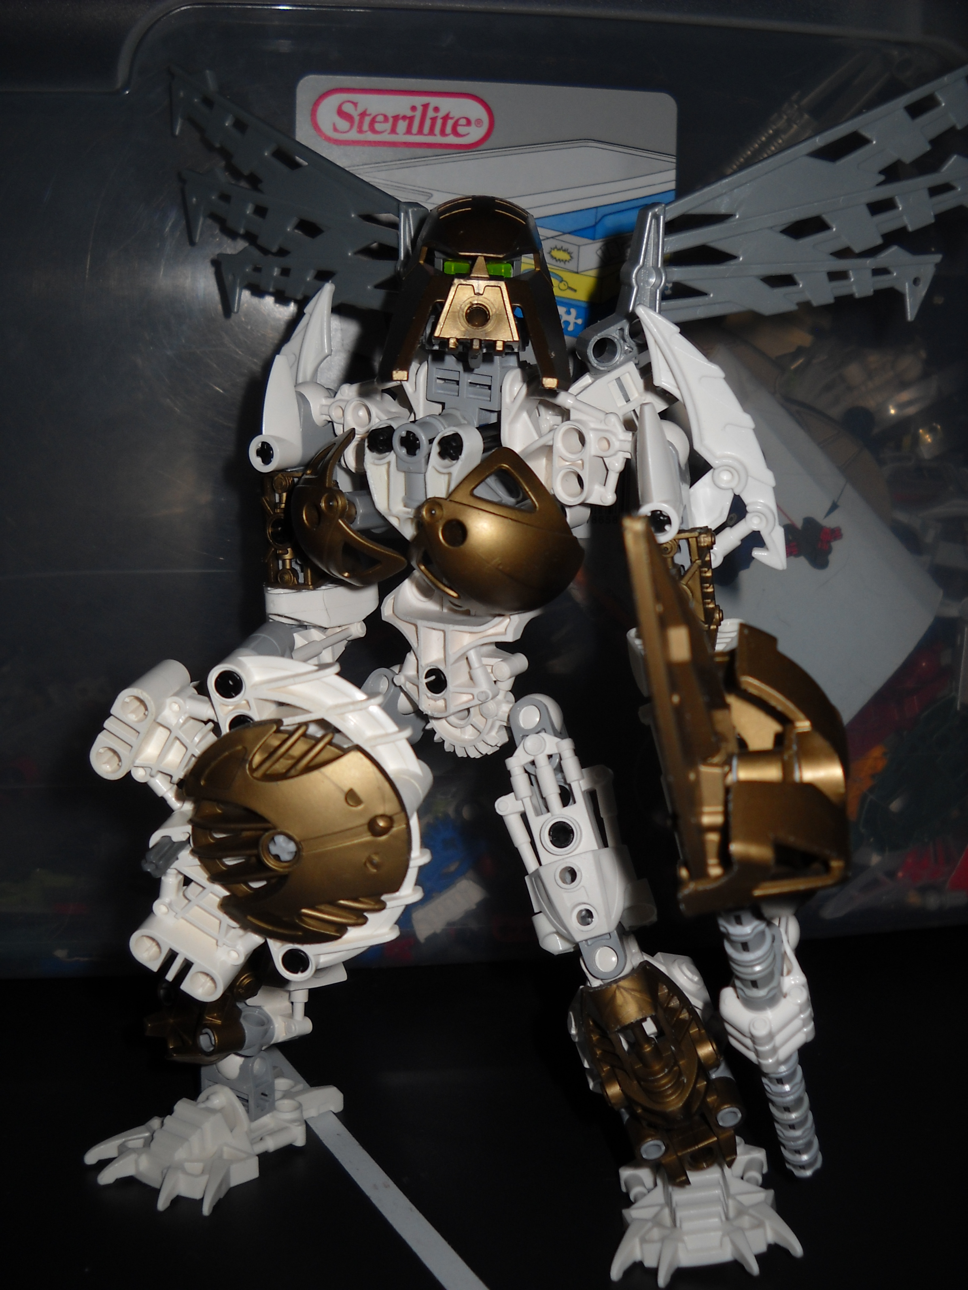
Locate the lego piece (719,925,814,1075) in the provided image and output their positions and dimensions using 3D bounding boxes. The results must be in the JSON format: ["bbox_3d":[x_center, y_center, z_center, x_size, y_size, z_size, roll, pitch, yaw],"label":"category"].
[{"bbox_3d":[0.054,0.068,0.294,0.018,0.027,0.016,-15,16,7],"label":"lego piece"}]

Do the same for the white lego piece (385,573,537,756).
[{"bbox_3d":[-0.005,0.004,0.294,0.027,0.034,0.019,5,7,30],"label":"white lego piece"}]

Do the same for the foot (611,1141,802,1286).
[{"bbox_3d":[0.042,0.107,0.310,0.036,0.017,0.061,-10,3,6],"label":"foot"}]

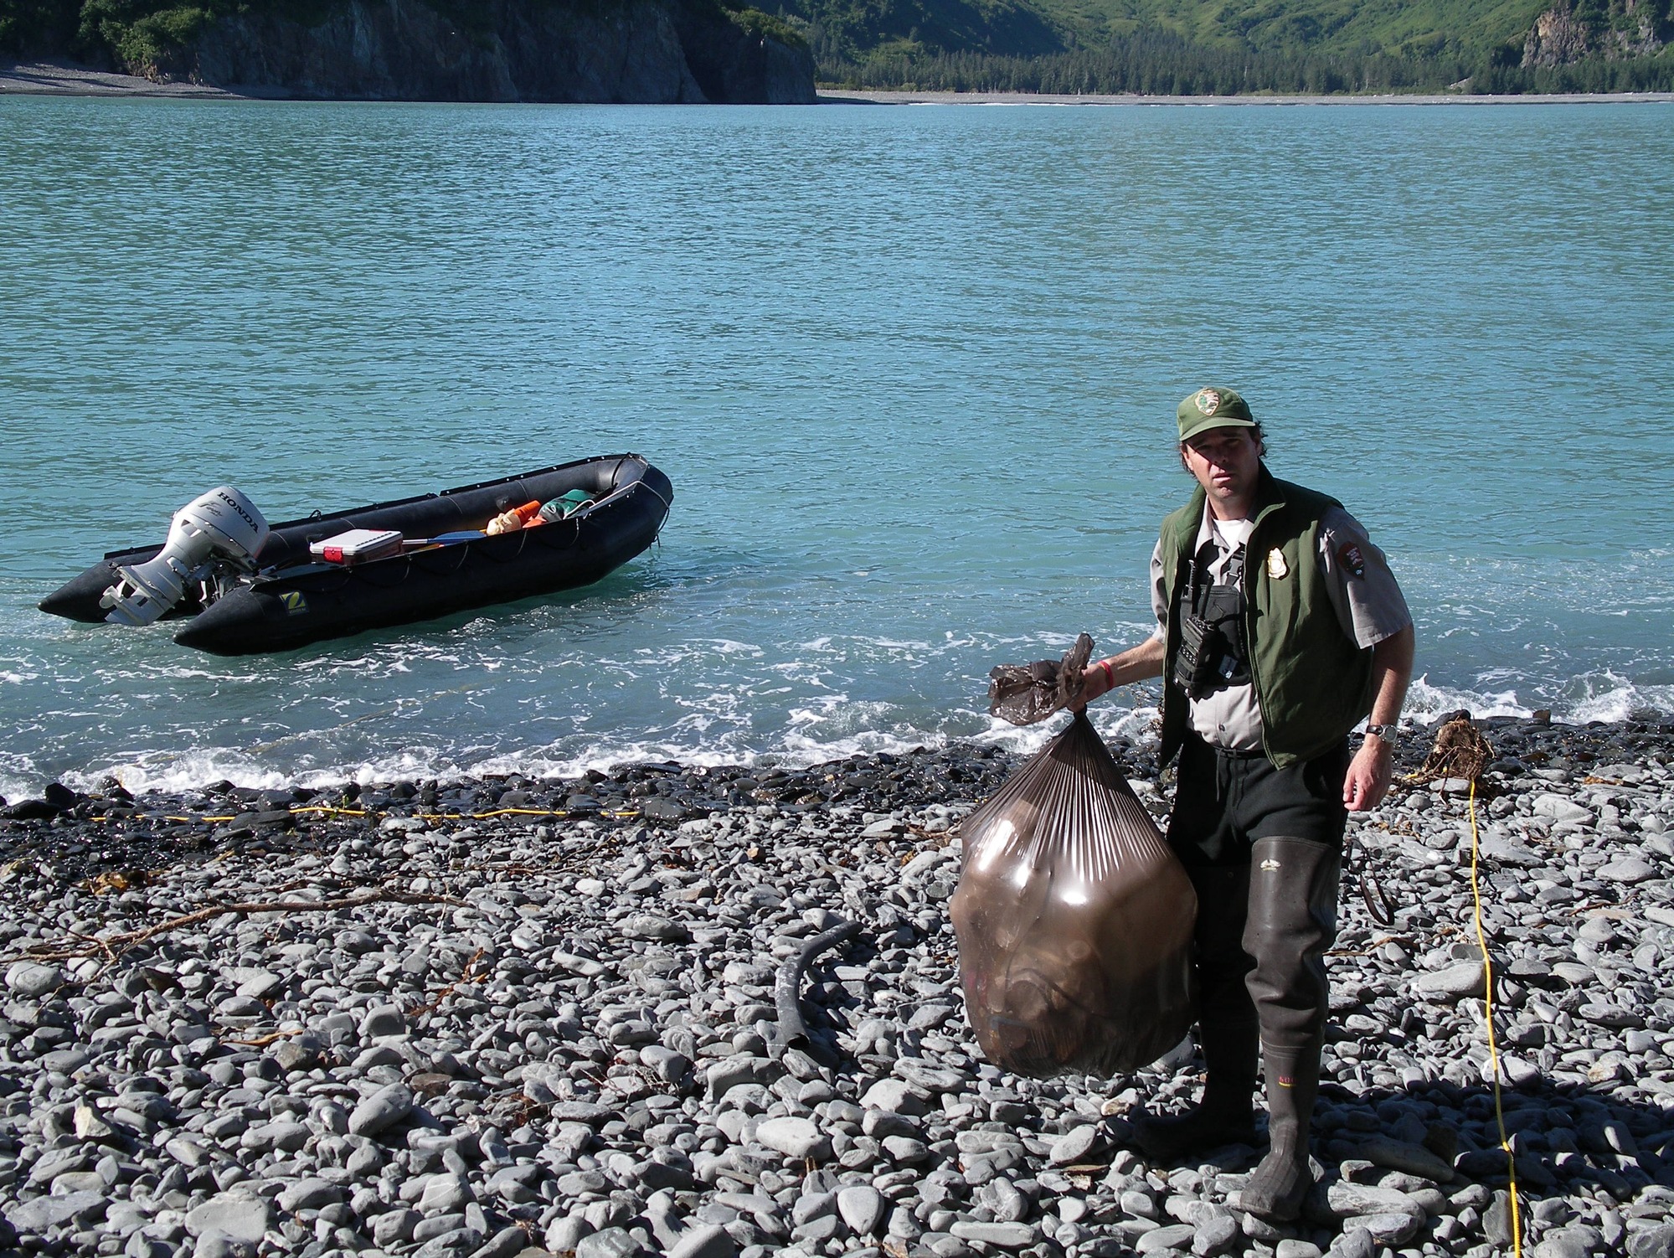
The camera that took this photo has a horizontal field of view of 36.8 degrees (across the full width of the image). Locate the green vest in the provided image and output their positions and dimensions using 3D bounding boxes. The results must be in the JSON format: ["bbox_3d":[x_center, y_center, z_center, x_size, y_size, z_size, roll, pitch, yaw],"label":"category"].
[{"bbox_3d":[0.935,-0.016,5.518,0.480,0.670,0.330,6,13,25],"label":"green vest"}]

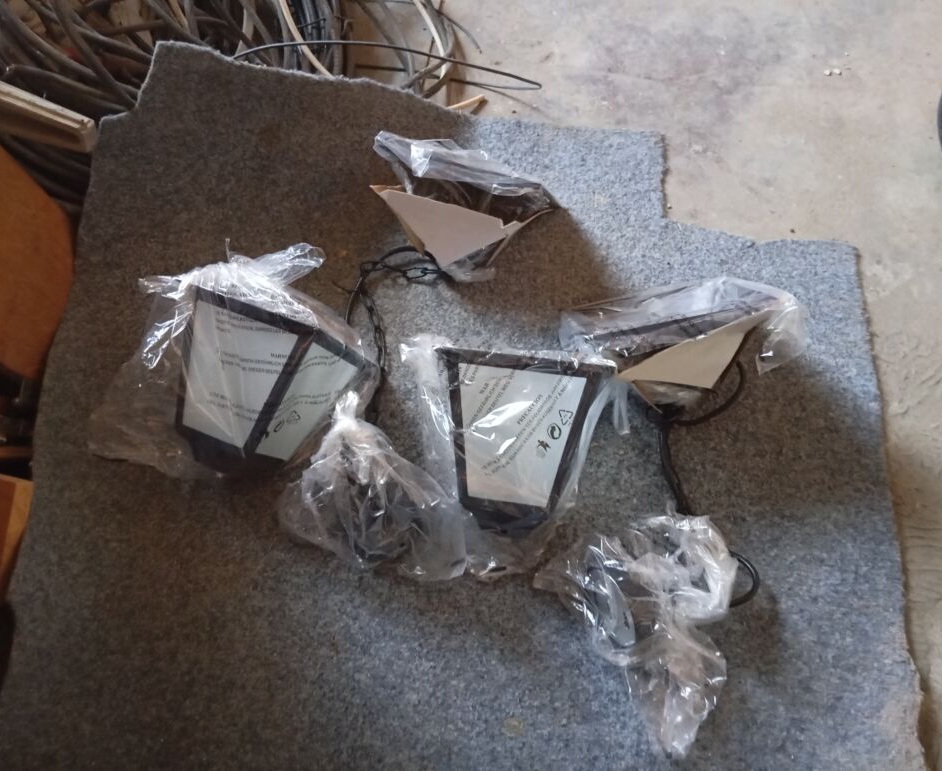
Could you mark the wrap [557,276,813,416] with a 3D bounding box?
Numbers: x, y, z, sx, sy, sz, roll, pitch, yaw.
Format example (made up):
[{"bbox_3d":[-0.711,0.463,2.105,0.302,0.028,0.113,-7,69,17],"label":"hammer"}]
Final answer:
[{"bbox_3d":[0.281,-0.056,1.151,0.295,0.170,0.155,-9,72,-3],"label":"wrap"}]

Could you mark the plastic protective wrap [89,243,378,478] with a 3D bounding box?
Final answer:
[{"bbox_3d":[-0.299,-0.029,1.121,0.330,0.210,0.270,0,72,0],"label":"plastic protective wrap"}]

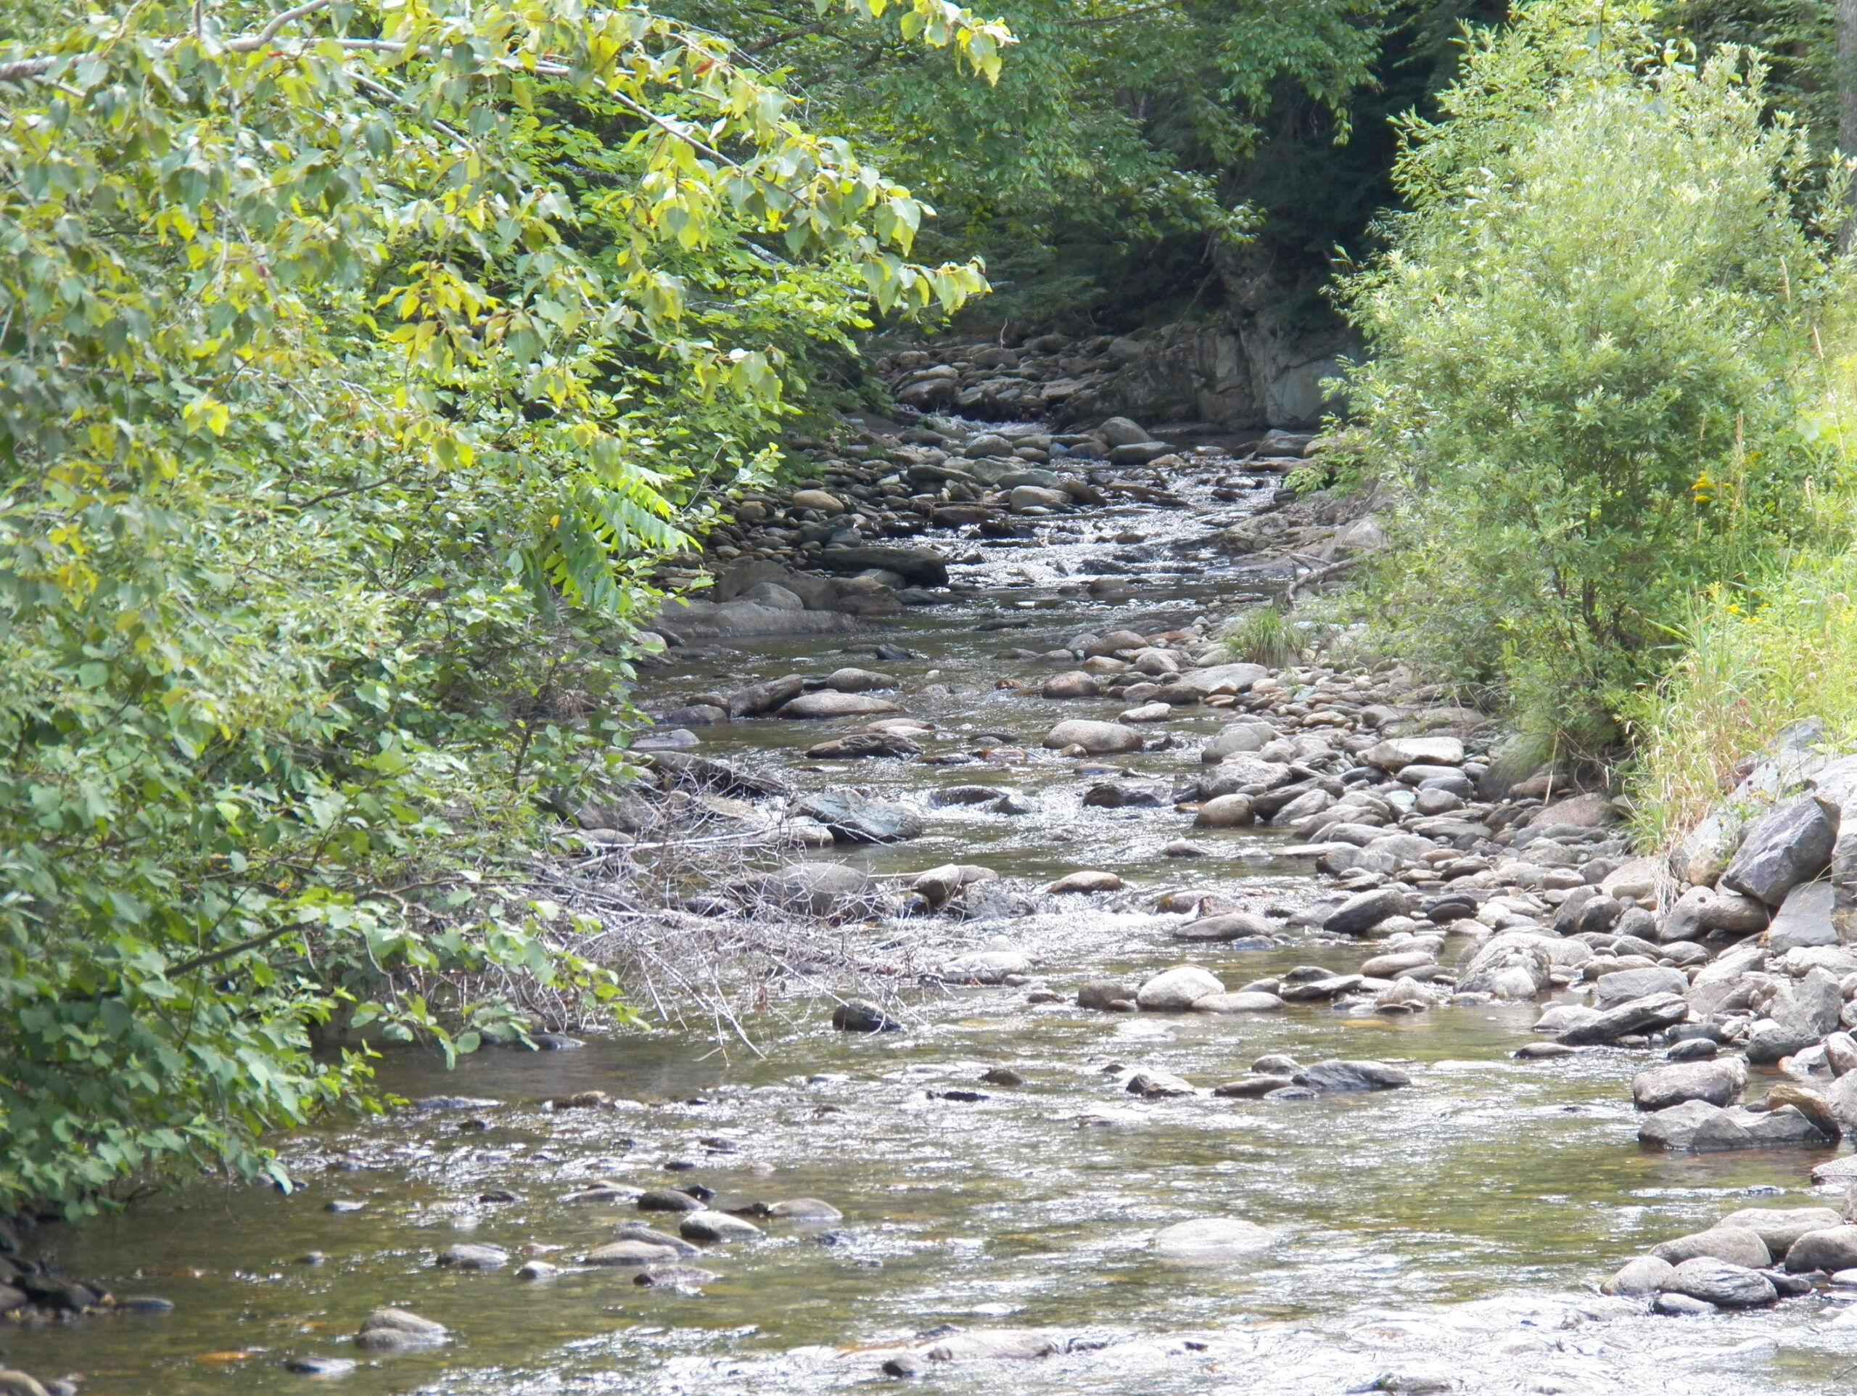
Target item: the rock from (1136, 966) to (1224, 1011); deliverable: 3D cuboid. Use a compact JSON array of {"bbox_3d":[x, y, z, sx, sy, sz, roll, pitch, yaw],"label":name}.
[{"bbox_3d":[0.754,0.875,22.684,0.270,0.143,0.210,0,7,0],"label":"rock"}]

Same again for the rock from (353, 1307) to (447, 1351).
[{"bbox_3d":[-1.267,1.521,18.185,0.223,0.113,0.167,0,7,0],"label":"rock"}]

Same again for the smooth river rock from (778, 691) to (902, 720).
[{"bbox_3d":[-0.337,0.038,28.779,0.469,0.120,0.304,0,7,0],"label":"smooth river rock"}]

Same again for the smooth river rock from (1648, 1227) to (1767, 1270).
[{"bbox_3d":[1.967,1.397,19.020,0.314,0.124,0.212,0,7,0],"label":"smooth river rock"}]

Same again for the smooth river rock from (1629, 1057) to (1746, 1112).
[{"bbox_3d":[2.120,1.083,21.128,0.316,0.159,0.214,0,7,0],"label":"smooth river rock"}]

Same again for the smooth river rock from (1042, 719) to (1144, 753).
[{"bbox_3d":[0.602,0.152,27.906,0.364,0.134,0.261,0,7,0],"label":"smooth river rock"}]

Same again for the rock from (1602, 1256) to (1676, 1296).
[{"bbox_3d":[1.770,1.438,18.769,0.198,0.107,0.158,0,7,0],"label":"rock"}]

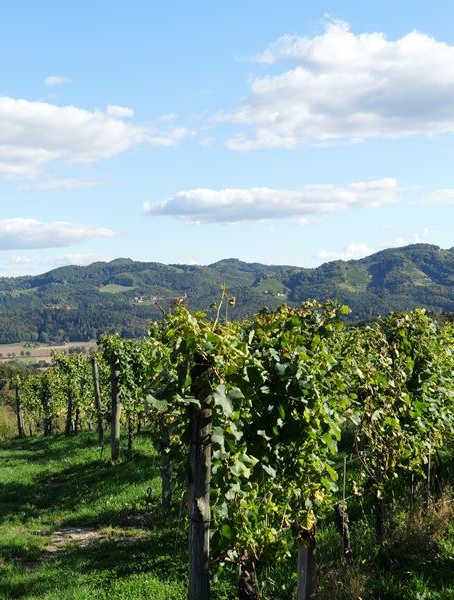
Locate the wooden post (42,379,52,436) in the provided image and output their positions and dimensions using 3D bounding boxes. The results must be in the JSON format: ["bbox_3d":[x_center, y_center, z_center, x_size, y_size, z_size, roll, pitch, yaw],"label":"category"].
[{"bbox_3d":[-4.955,2.955,24.200,0.110,1.613,0.110,2,0,0],"label":"wooden post"}]

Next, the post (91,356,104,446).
[{"bbox_3d":[-2.443,1.925,16.700,0.100,1.650,0.100,-5,0,0],"label":"post"}]

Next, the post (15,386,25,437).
[{"bbox_3d":[-6.370,3.405,27.000,0.115,1.680,0.115,-4,0,0],"label":"post"}]

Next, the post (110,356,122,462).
[{"bbox_3d":[-1.680,1.632,13.300,0.120,1.643,0.120,0,0,0],"label":"post"}]

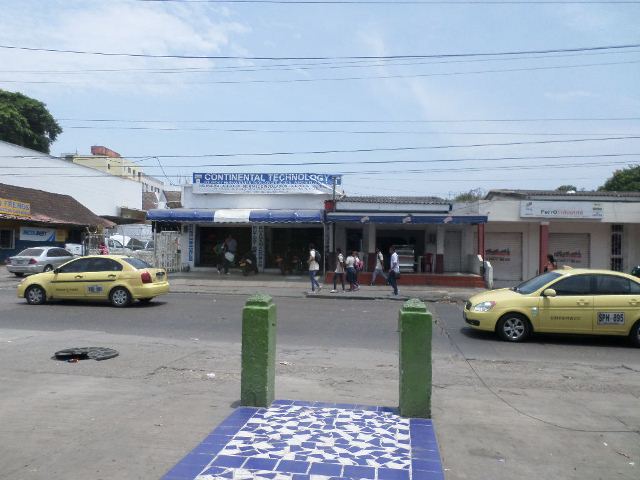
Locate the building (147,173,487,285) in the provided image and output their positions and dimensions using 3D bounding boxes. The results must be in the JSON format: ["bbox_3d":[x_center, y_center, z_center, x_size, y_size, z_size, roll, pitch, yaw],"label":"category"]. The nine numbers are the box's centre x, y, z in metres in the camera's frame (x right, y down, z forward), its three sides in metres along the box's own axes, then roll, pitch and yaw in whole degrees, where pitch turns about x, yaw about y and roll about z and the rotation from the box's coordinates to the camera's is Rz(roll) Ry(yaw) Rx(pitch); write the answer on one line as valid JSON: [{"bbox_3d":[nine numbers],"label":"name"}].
[{"bbox_3d":[0.086,-0.561,24.975,15.100,4.950,9.000,1,0,7],"label":"building"}]

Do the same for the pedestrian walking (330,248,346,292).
[{"bbox_3d":[0.656,1.072,16.392,0.500,1.580,0.480,1,0,7],"label":"pedestrian walking"}]

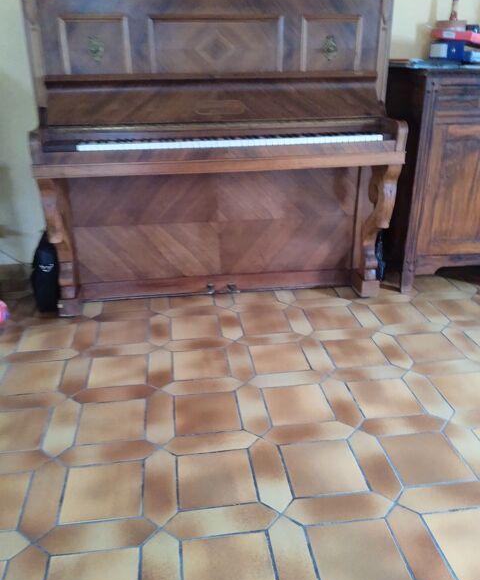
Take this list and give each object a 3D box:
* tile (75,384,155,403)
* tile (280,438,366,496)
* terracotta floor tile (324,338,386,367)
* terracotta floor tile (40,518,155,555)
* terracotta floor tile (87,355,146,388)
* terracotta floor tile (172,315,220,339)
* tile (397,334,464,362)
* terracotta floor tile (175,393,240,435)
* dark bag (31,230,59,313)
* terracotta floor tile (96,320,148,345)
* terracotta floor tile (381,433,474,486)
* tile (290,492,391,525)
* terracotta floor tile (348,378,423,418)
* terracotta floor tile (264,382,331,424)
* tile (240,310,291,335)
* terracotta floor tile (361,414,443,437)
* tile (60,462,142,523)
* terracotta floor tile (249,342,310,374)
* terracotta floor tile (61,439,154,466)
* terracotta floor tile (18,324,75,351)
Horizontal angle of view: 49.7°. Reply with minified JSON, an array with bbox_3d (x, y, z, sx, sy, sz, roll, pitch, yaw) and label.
[{"bbox_3d":[-0.401,0.342,1.691,0.274,0.010,0.080,-3,23,-7],"label":"tile"},{"bbox_3d":[0.223,0.484,1.402,0.195,0.012,0.195,-3,23,-7],"label":"tile"},{"bbox_3d":[0.431,0.243,1.964,0.195,0.012,0.195,-3,23,-7],"label":"terracotta floor tile"},{"bbox_3d":[-0.324,0.562,1.173,0.274,0.010,0.080,-3,23,-7],"label":"terracotta floor tile"},{"bbox_3d":[-0.433,0.293,1.855,0.198,0.010,0.195,-3,24,-7],"label":"terracotta floor tile"},{"bbox_3d":[-0.183,0.162,2.157,0.195,0.012,0.195,-3,23,-7],"label":"terracotta floor tile"},{"bbox_3d":[0.706,0.220,1.957,0.190,0.010,0.190,-3,23,-7],"label":"tile"},{"bbox_3d":[-0.100,0.381,1.595,0.190,0.010,0.190,-3,23,-7],"label":"terracotta floor tile"},{"bbox_3d":[-0.849,-0.091,2.264,0.120,0.345,0.150,-3,23,-7],"label":"dark bag"},{"bbox_3d":[-0.458,0.177,2.079,0.190,0.010,0.190,-3,23,-7],"label":"terracotta floor tile"},{"bbox_3d":[0.517,0.471,1.454,0.198,0.010,0.195,-3,24,-7],"label":"terracotta floor tile"},{"bbox_3d":[0.247,0.546,1.288,0.283,0.010,0.085,-3,24,-7],"label":"tile"},{"bbox_3d":[0.463,0.347,1.664,0.190,0.010,0.190,-3,23,-7],"label":"terracotta floor tile"},{"bbox_3d":[0.183,0.372,1.665,0.195,0.012,0.195,-3,23,-7],"label":"terracotta floor tile"},{"bbox_3d":[0.106,0.144,2.196,0.195,0.012,0.195,-3,23,-7],"label":"tile"},{"bbox_3d":[0.497,0.414,1.582,0.283,0.010,0.085,-3,24,-7],"label":"terracotta floor tile"},{"bbox_3d":[-0.353,0.523,1.341,0.198,0.010,0.195,-3,24,-7],"label":"tile"},{"bbox_3d":[0.143,0.254,1.889,0.190,0.010,0.190,-3,23,-7],"label":"terracotta floor tile"},{"bbox_3d":[-0.370,0.462,1.459,0.285,0.012,0.086,-3,23,-7],"label":"terracotta floor tile"},{"bbox_3d":[-0.763,0.195,2.074,0.198,0.010,0.195,-3,24,-7],"label":"terracotta floor tile"}]

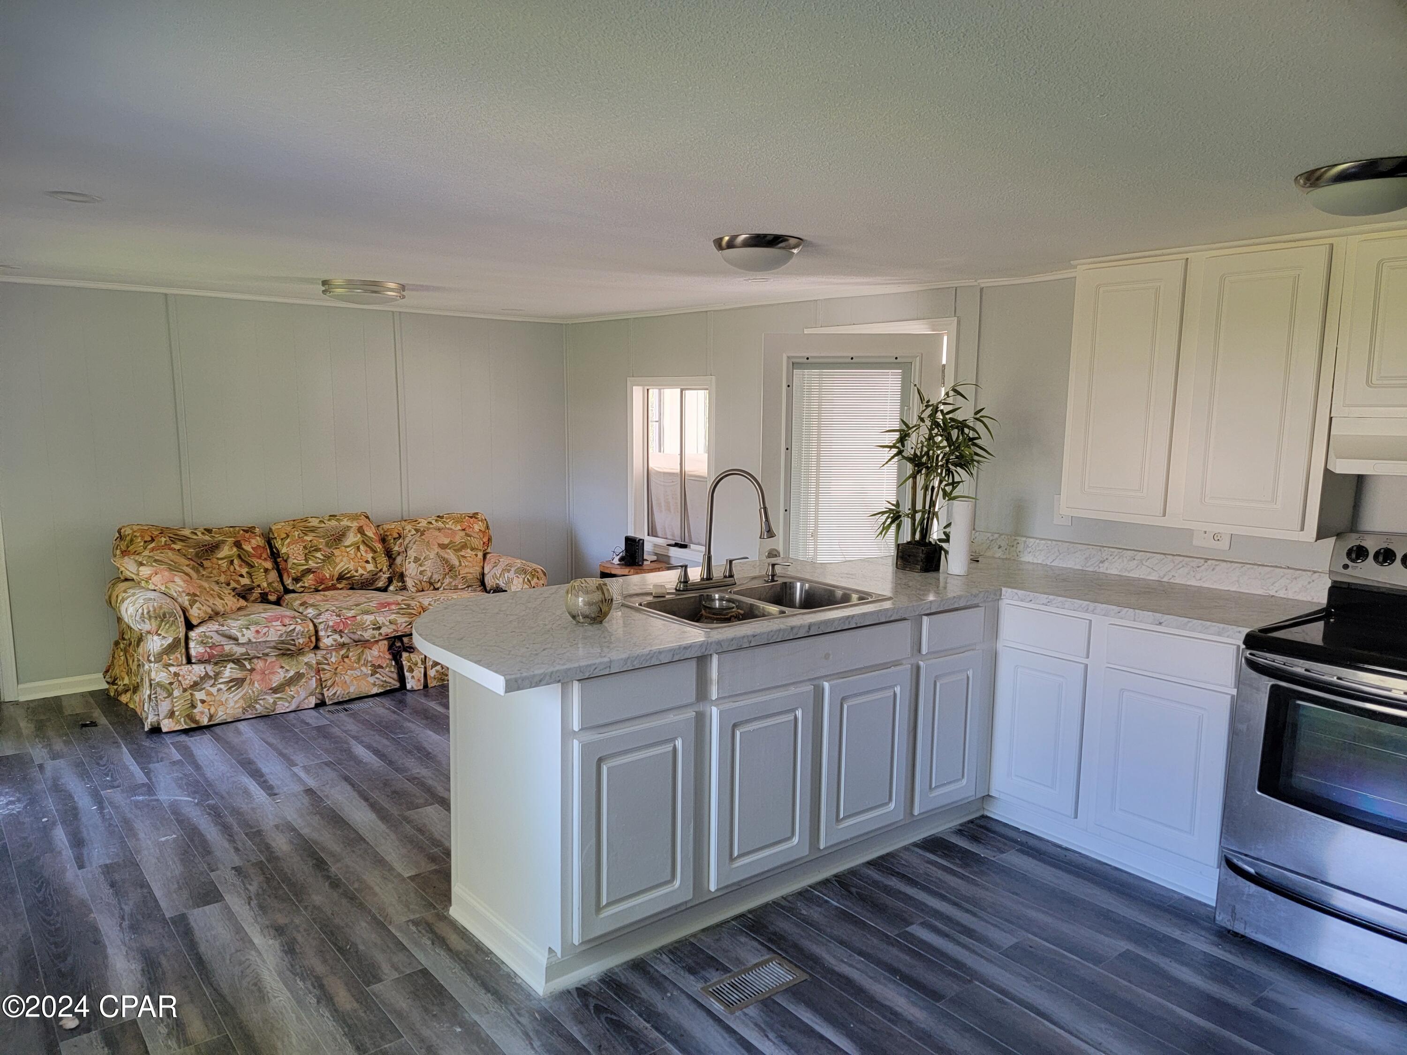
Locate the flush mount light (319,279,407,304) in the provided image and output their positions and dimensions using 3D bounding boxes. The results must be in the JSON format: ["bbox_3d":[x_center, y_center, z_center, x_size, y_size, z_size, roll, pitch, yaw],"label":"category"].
[{"bbox_3d":[-1.692,-1.158,4.865,0.413,0.100,0.413,-5,9,-38],"label":"flush mount light"}]

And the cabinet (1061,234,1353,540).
[{"bbox_3d":[1.852,-0.504,3.610,0.319,0.988,0.942,-5,9,-38],"label":"cabinet"}]

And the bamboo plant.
[{"bbox_3d":[0.970,-0.236,4.117,0.530,0.741,0.460,1,7,0],"label":"bamboo plant"}]

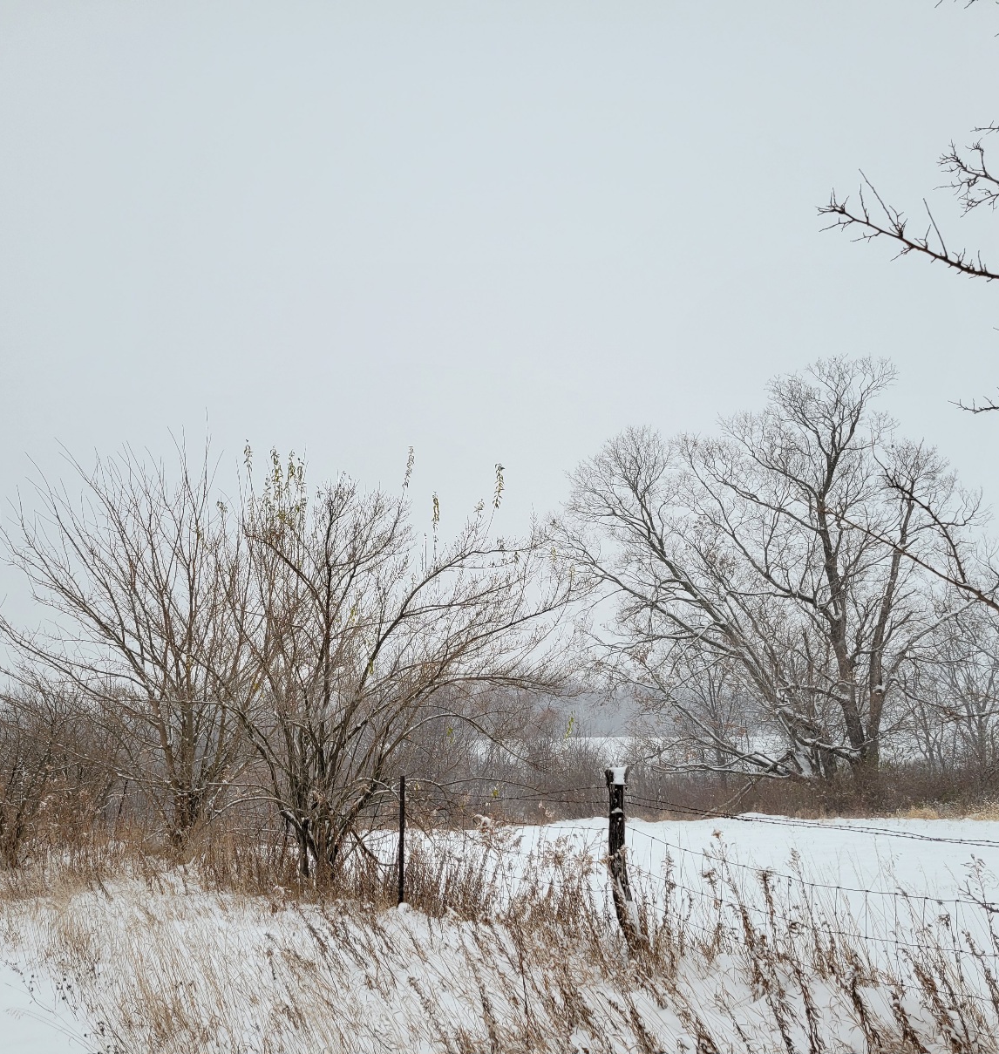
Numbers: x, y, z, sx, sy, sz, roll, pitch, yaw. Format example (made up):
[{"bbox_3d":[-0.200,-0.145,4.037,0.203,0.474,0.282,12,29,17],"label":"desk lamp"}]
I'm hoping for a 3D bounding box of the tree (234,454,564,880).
[{"bbox_3d":[-1.017,1.389,10.991,3.530,4.490,3.360,0,-10,0],"label":"tree"}]

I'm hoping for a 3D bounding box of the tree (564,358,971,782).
[{"bbox_3d":[8.090,1.429,31.681,12.070,13.560,10.620,0,-10,0],"label":"tree"}]

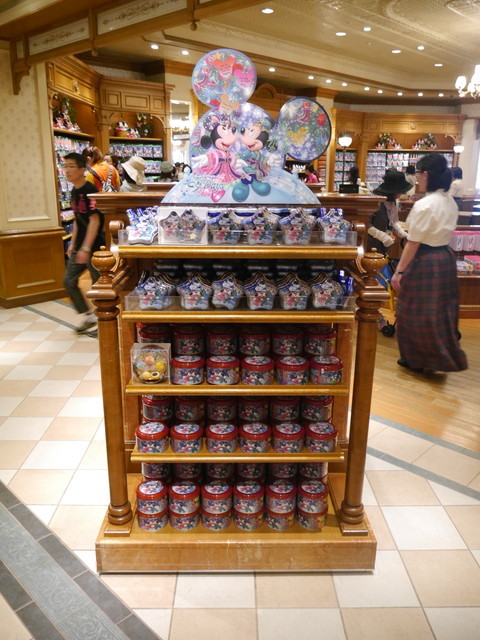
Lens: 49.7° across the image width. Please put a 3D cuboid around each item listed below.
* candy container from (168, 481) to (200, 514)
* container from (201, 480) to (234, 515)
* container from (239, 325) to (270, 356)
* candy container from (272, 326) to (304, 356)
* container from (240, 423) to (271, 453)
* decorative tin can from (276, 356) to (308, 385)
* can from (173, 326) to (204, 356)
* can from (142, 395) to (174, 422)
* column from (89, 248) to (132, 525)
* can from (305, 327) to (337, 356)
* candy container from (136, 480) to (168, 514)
[{"bbox_3d":[-0.224,0.712,2.092,0.127,0.075,0.127,0,16,0],"label":"candy container"},{"bbox_3d":[-0.092,0.707,2.073,0.125,0.075,0.125,0,16,-1],"label":"container"},{"bbox_3d":[0.061,0.080,2.049,0.125,0.075,0.125,0,16,-1],"label":"container"},{"bbox_3d":[0.194,0.082,2.097,0.127,0.075,0.127,0,16,0],"label":"candy container"},{"bbox_3d":[0.061,0.466,2.059,0.127,0.075,0.127,0,16,0],"label":"container"},{"bbox_3d":[0.199,0.197,1.946,0.124,0.073,0.124,0,15,0],"label":"decorative tin can"},{"bbox_3d":[-0.201,0.085,2.078,0.124,0.073,0.124,0,15,0],"label":"can"},{"bbox_3d":[-0.340,0.352,2.155,0.124,0.081,0.124,0,16,-1],"label":"can"},{"bbox_3d":[-0.471,0.271,1.932,0.101,1.083,0.101,0,15,0],"label":"column"},{"bbox_3d":[0.328,0.083,2.097,0.127,0.075,0.127,0,16,0],"label":"can"},{"bbox_3d":[-0.345,0.704,2.054,0.124,0.073,0.124,0,15,0],"label":"candy container"}]

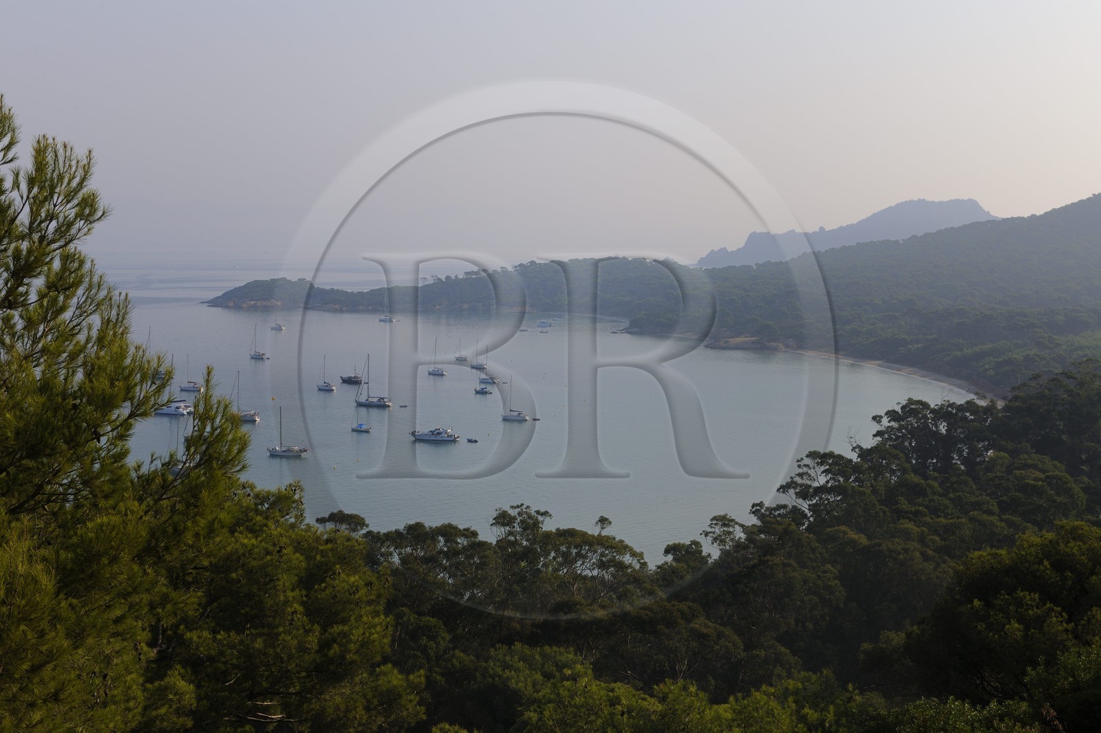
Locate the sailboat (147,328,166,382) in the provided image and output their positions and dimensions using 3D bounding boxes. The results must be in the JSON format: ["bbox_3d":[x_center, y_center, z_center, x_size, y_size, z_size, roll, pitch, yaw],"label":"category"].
[{"bbox_3d":[-177.823,-5.783,850.000,14.300,23.500,4.400,2,4,24],"label":"sailboat"}]

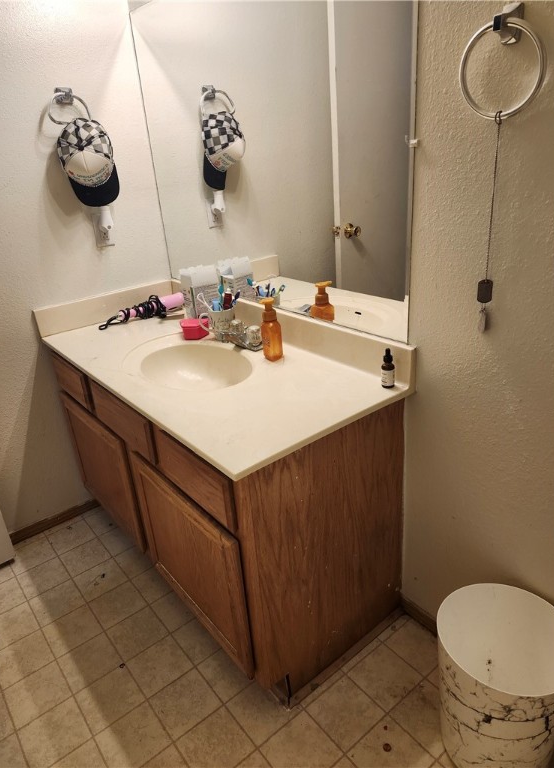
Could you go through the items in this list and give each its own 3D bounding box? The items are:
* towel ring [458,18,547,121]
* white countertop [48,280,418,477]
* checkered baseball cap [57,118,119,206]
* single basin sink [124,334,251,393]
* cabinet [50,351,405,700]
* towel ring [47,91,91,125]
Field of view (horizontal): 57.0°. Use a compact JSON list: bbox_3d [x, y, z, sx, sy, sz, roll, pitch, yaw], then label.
[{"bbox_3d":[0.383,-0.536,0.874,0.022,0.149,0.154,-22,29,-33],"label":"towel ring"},{"bbox_3d":[-0.262,-0.123,1.578,0.558,0.122,1.256,-22,29,-33],"label":"white countertop"},{"bbox_3d":[-0.642,-0.753,1.742,0.184,0.284,0.149,-13,28,-10],"label":"checkered baseball cap"},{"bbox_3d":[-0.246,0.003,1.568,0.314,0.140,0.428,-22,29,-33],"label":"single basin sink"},{"bbox_3d":[-0.229,0.278,1.763,0.555,0.764,1.241,-22,29,-33],"label":"cabinet"},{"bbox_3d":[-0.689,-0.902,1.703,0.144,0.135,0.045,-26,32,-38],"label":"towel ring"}]

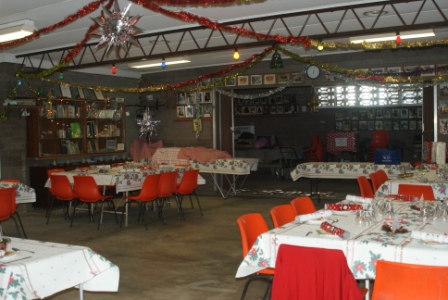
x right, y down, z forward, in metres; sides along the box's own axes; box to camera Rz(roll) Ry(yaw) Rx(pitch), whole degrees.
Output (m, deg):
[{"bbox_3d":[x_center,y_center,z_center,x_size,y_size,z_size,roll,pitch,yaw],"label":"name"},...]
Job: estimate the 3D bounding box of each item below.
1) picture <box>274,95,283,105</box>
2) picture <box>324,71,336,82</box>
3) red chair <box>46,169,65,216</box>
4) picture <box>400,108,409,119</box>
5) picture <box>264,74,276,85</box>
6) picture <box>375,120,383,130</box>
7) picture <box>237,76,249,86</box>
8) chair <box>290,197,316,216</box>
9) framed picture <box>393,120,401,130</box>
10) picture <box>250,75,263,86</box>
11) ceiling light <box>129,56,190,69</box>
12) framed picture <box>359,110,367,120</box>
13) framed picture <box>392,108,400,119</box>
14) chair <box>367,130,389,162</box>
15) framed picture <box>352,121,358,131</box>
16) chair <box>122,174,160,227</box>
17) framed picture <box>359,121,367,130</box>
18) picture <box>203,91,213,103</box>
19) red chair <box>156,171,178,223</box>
[{"bbox_3d":[1.524,-1.401,14.587,0.225,0.270,0.025,1,3,29],"label":"picture"},{"bbox_3d":[2.079,-1.431,10.221,0.228,0.204,0.030,0,2,31],"label":"picture"},{"bbox_3d":[-2.729,0.745,9.035,0.520,0.790,0.500,0,3,29],"label":"red chair"},{"bbox_3d":[4.490,-0.905,12.996,0.172,0.251,0.025,1,3,29],"label":"picture"},{"bbox_3d":[0.900,-1.370,10.168,0.250,0.205,0.025,1,4,25],"label":"picture"},{"bbox_3d":[4.246,-0.665,14.292,0.197,0.254,0.030,0,2,31],"label":"picture"},{"bbox_3d":[0.380,-1.369,10.416,0.245,0.205,0.025,1,4,25],"label":"picture"},{"bbox_3d":[0.912,0.861,4.889,0.520,0.790,0.500,1,3,35],"label":"chair"},{"bbox_3d":[4.640,-0.654,14.060,0.183,0.250,0.030,0,2,31],"label":"framed picture"},{"bbox_3d":[0.645,-1.371,10.290,0.250,0.210,0.025,1,4,25],"label":"picture"},{"bbox_3d":[-1.184,-1.631,9.800,1.240,0.100,0.200,-2,2,29],"label":"ceiling light"},{"bbox_3d":[3.790,-0.961,14.289,0.190,0.250,0.025,0,3,27],"label":"framed picture"},{"bbox_3d":[4.628,-0.969,14.051,0.201,0.263,0.030,0,2,31],"label":"framed picture"},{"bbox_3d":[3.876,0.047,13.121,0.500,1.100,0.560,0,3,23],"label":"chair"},{"bbox_3d":[3.613,-0.666,14.398,0.190,0.250,0.025,0,3,27],"label":"framed picture"},{"bbox_3d":[-1.242,0.775,8.071,0.530,0.795,0.490,0,2,31],"label":"chair"},{"bbox_3d":[3.541,-0.625,13.339,0.190,0.240,0.025,1,4,25],"label":"framed picture"},{"bbox_3d":[-0.353,-1.143,11.395,0.220,0.265,0.025,0,3,27],"label":"picture"},{"bbox_3d":[-0.984,0.750,8.569,0.530,0.795,0.490,0,2,31],"label":"red chair"}]

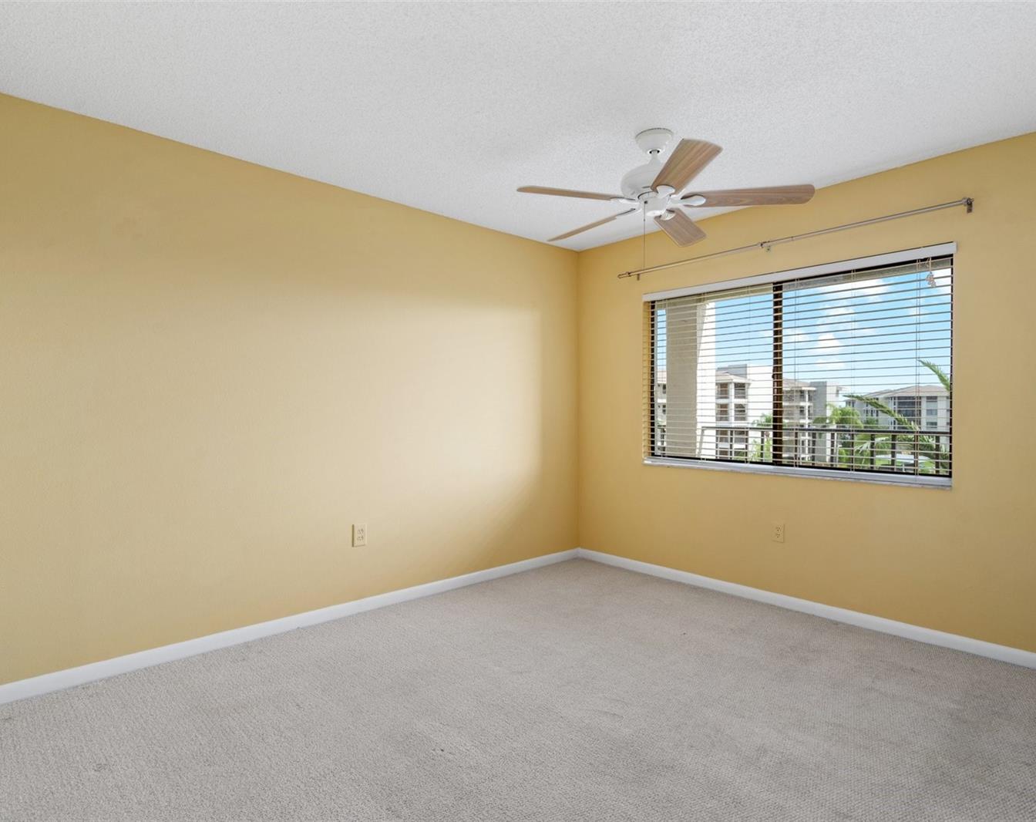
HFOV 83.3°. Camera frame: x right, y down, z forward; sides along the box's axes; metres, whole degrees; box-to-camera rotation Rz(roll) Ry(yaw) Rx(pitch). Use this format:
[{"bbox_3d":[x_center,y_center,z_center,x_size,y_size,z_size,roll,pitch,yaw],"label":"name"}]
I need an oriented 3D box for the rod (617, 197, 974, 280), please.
[{"bbox_3d":[1.469,-0.979,3.527,0.115,0.059,2.076,0,0,-43],"label":"rod"}]

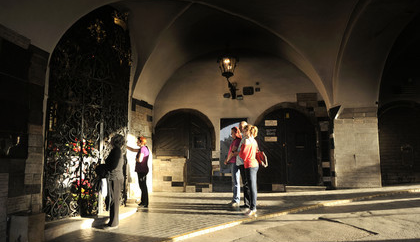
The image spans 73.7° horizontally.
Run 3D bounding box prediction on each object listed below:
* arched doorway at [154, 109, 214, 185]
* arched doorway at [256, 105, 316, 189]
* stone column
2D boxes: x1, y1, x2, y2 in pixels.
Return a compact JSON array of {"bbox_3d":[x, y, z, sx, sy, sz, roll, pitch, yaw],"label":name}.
[{"bbox_3d":[-0.790,0.820,8.360,1.740,2.200,0.130,0,-4,0],"label":"arched doorway"},{"bbox_3d":[2.280,0.790,8.360,1.800,2.380,0.130,0,-4,0],"label":"arched doorway"},{"bbox_3d":[4.190,0.770,8.170,1.380,2.280,0.650,0,-4,0],"label":"stone column"}]

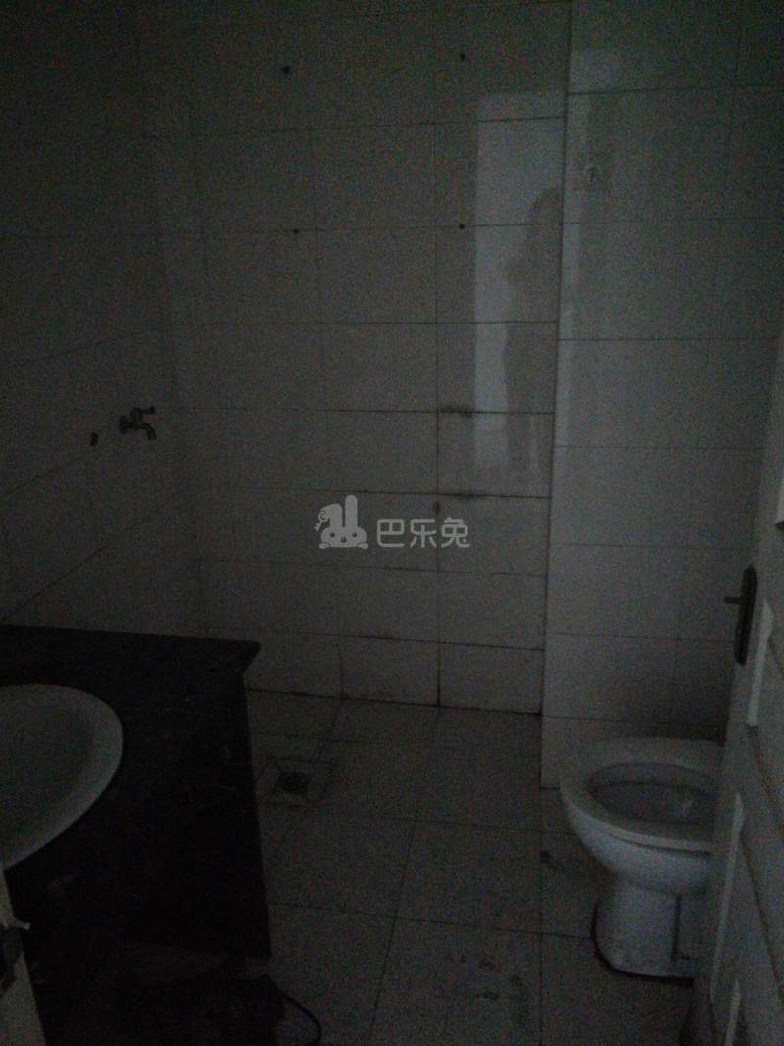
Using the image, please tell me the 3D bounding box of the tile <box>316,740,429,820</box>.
[{"bbox_3d":[-0.071,0.737,2.355,0.330,0.010,0.327,2,20,9],"label":"tile"}]

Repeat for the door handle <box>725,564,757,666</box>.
[{"bbox_3d":[0.498,0.130,1.173,0.040,0.157,0.047,3,21,13],"label":"door handle"}]

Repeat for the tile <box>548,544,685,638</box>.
[{"bbox_3d":[0.562,0.174,2.067,0.329,0.250,0.010,2,21,10],"label":"tile"}]

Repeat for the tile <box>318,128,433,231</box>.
[{"bbox_3d":[-0.048,-0.922,2.186,0.330,0.250,0.010,2,20,10],"label":"tile"}]

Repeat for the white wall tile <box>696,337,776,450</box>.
[{"bbox_3d":[0.871,-0.286,1.831,0.330,0.251,0.010,2,20,9],"label":"white wall tile"}]

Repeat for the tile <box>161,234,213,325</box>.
[{"bbox_3d":[-0.591,-0.702,2.363,0.121,0.250,0.010,2,21,10],"label":"tile"}]

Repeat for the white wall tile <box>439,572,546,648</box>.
[{"bbox_3d":[0.312,0.270,2.551,0.330,0.251,0.010,2,20,9],"label":"white wall tile"}]

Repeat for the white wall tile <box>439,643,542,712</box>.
[{"bbox_3d":[0.318,0.496,2.634,0.330,0.230,0.010,2,20,9],"label":"white wall tile"}]

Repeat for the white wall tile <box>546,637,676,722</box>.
[{"bbox_3d":[0.565,0.409,2.143,0.330,0.251,0.010,2,20,9],"label":"white wall tile"}]

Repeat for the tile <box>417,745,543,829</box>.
[{"bbox_3d":[0.257,0.750,2.324,0.330,0.010,0.330,2,20,10],"label":"tile"}]

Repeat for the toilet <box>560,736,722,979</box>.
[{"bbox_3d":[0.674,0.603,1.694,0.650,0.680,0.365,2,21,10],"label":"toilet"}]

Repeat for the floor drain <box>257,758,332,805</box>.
[{"bbox_3d":[-0.290,0.750,2.361,0.207,0.015,0.195,2,21,10],"label":"floor drain"}]

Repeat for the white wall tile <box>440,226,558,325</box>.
[{"bbox_3d":[0.284,-0.675,2.218,0.330,0.250,0.010,2,20,10],"label":"white wall tile"}]

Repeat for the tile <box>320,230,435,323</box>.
[{"bbox_3d":[-0.041,-0.684,2.270,0.329,0.250,0.010,2,21,10],"label":"tile"}]

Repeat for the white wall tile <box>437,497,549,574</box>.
[{"bbox_3d":[0.305,0.036,2.471,0.330,0.251,0.010,2,21,10],"label":"white wall tile"}]

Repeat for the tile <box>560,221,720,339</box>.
[{"bbox_3d":[0.539,-0.532,1.799,0.330,0.251,0.010,2,20,9],"label":"tile"}]

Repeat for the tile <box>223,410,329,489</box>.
[{"bbox_3d":[-0.353,-0.223,2.501,0.330,0.250,0.010,2,20,10],"label":"tile"}]

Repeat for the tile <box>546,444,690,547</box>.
[{"bbox_3d":[0.556,-0.064,1.991,0.334,0.251,0.012,2,21,10],"label":"tile"}]

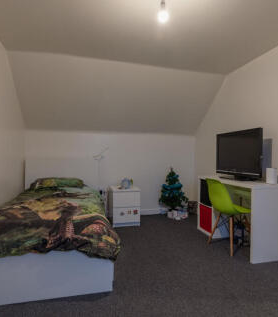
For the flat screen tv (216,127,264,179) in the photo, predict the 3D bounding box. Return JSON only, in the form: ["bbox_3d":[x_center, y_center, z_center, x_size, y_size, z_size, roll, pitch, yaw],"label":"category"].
[{"bbox_3d":[1.225,-0.019,2.731,0.178,0.598,0.810,0,1,-14],"label":"flat screen tv"}]

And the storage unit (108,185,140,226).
[{"bbox_3d":[-0.236,0.736,3.514,0.399,0.531,0.475,0,1,-15],"label":"storage unit"}]

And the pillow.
[{"bbox_3d":[-1.180,0.352,3.296,0.721,0.158,0.415,0,1,-14],"label":"pillow"}]

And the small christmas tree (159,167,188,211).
[{"bbox_3d":[0.579,0.553,3.750,0.494,0.830,0.494,0,1,-14],"label":"small christmas tree"}]

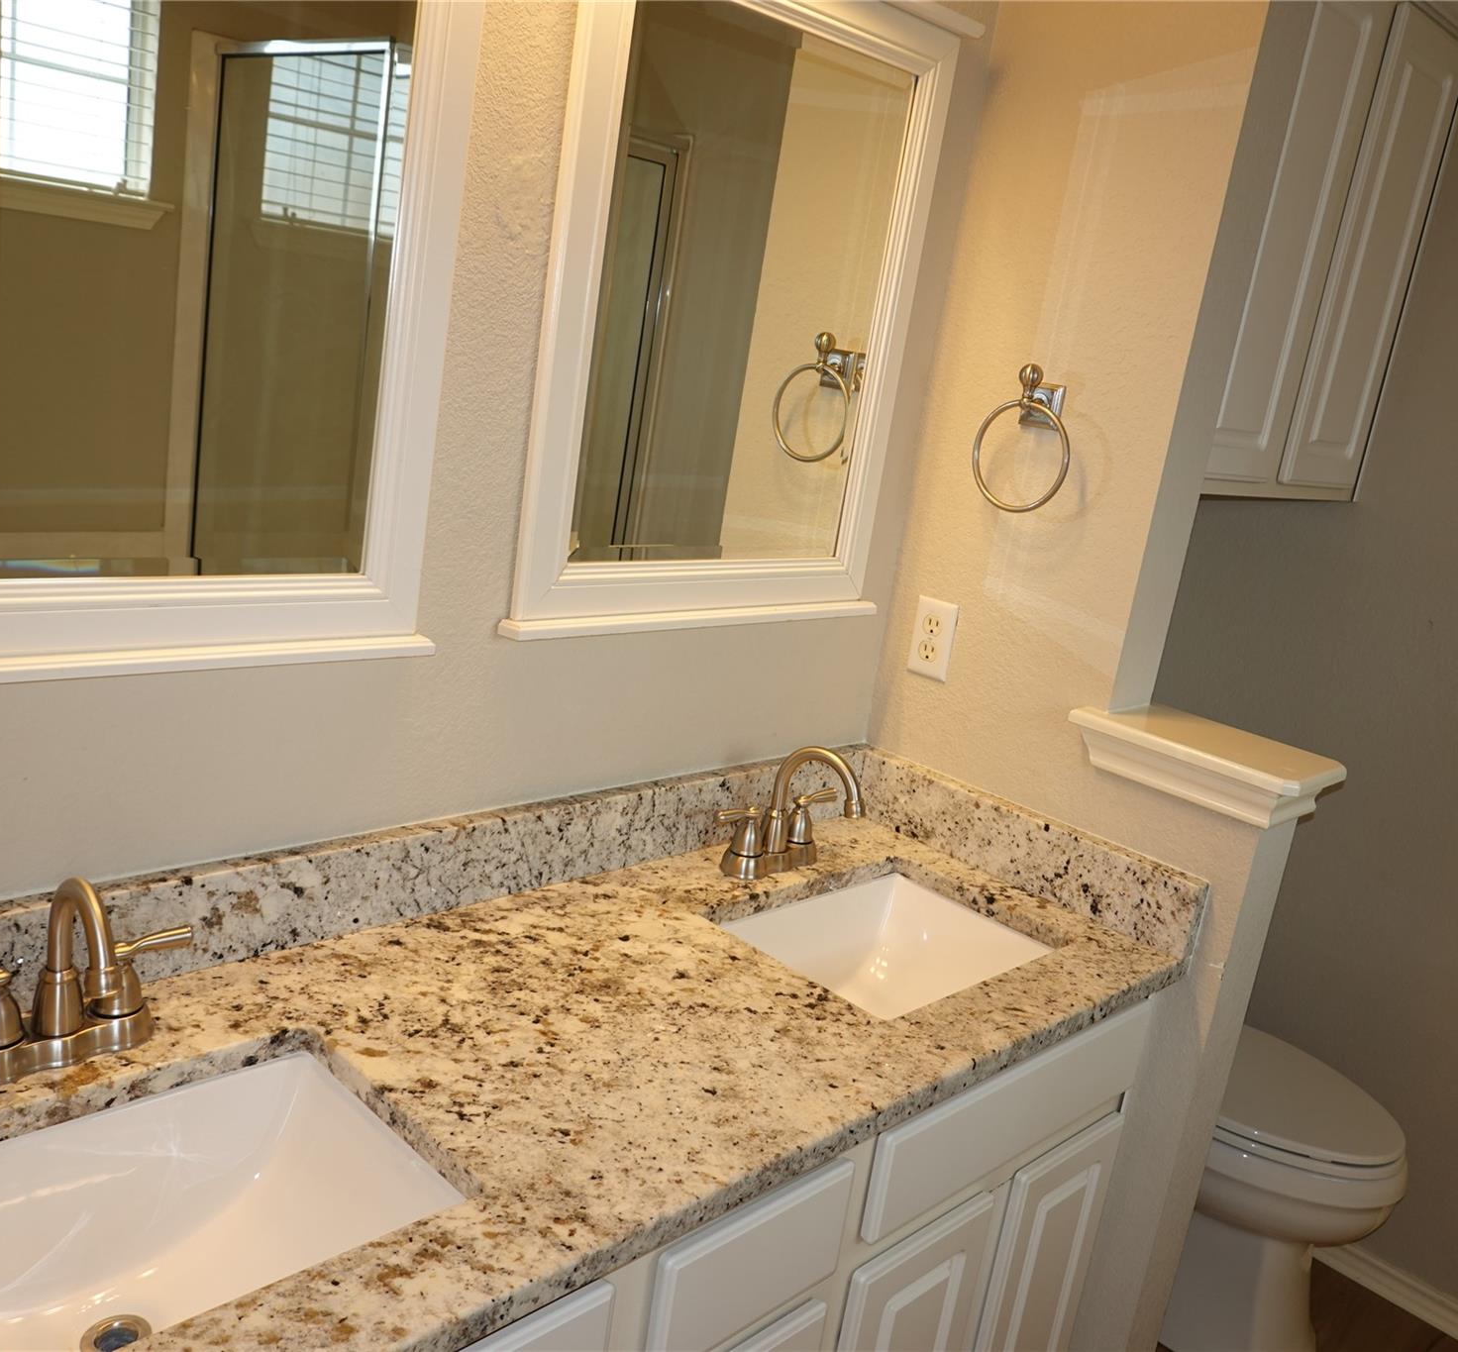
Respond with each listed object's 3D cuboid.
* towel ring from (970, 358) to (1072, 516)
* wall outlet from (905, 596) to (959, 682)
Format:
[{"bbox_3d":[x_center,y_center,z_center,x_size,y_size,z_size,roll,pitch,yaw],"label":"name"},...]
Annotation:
[{"bbox_3d":[0.406,-0.320,1.829,0.062,0.195,0.151,-6,21,-45],"label":"towel ring"},{"bbox_3d":[0.301,-0.055,2.000,0.008,0.115,0.071,-6,21,-45],"label":"wall outlet"}]

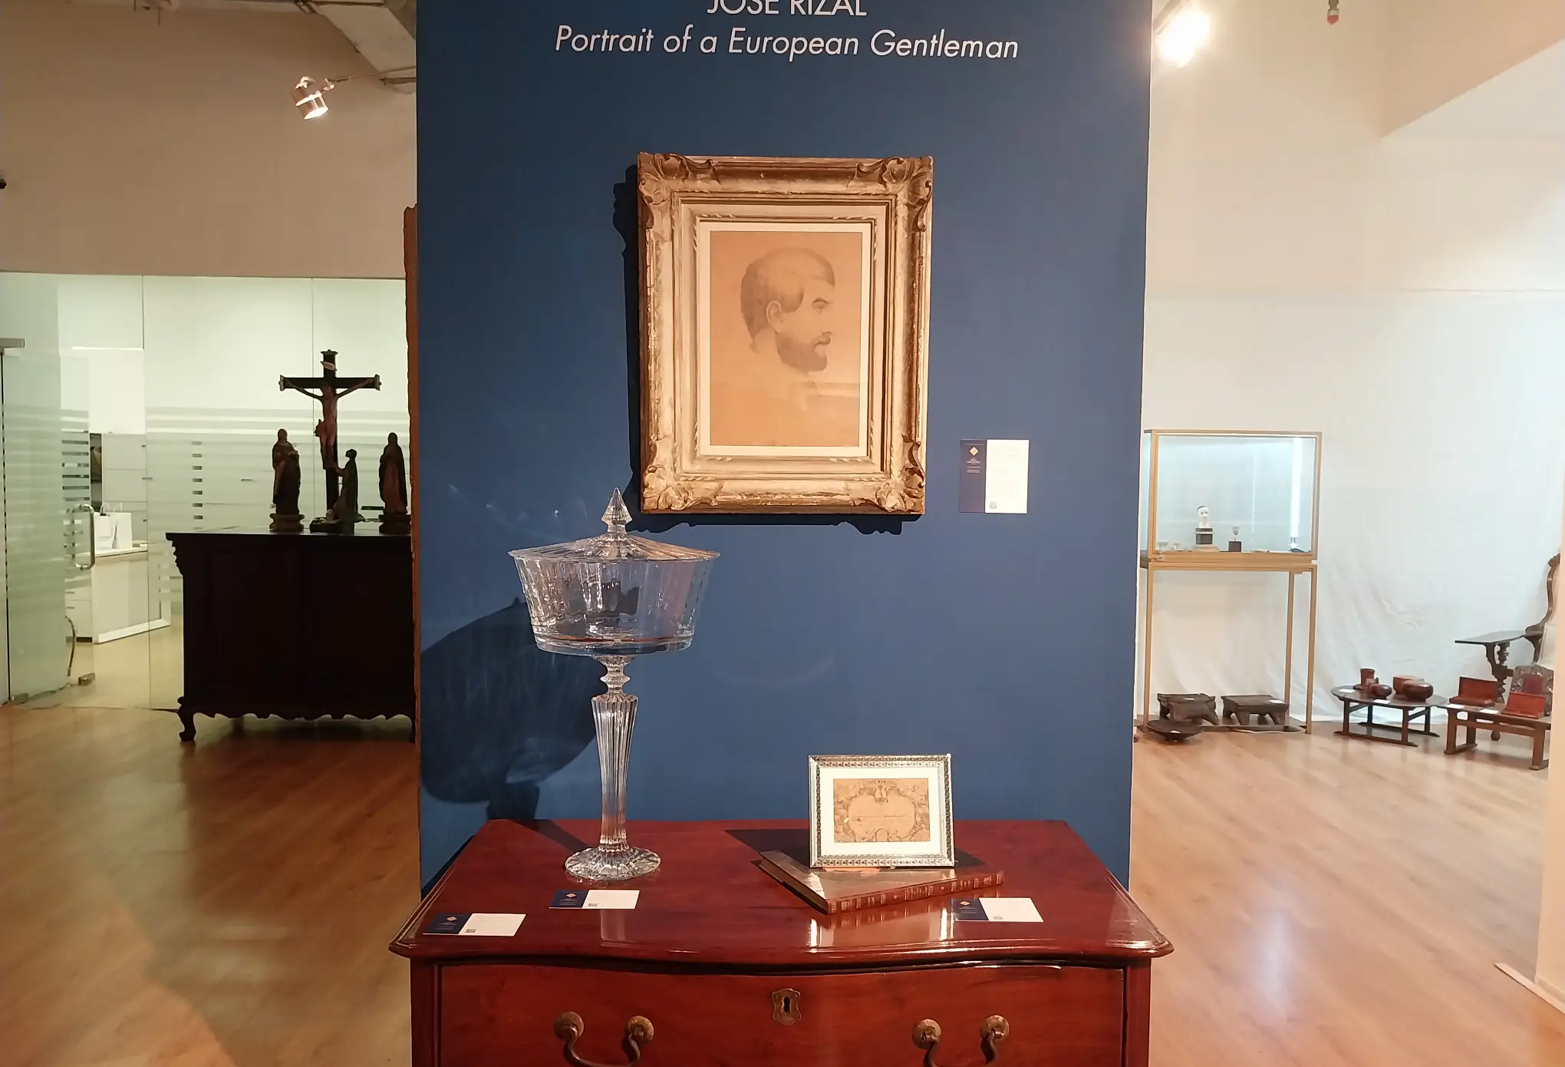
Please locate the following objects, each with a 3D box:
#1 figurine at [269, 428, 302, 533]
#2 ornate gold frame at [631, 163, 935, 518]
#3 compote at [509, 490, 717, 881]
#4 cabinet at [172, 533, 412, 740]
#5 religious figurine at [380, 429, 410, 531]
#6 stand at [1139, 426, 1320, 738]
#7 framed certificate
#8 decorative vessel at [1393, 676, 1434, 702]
[{"bbox_3d":[-2.687,-0.288,6.364,0.186,0.555,0.165,0,3,-17],"label":"figurine"},{"bbox_3d":[0.003,-0.321,1.945,0.471,0.571,0.070,1,8,-3],"label":"ornate gold frame"},{"bbox_3d":[-0.253,0.219,1.772,0.317,0.572,0.317,0,3,-8],"label":"compote"},{"bbox_3d":[-2.494,0.531,6.353,1.408,1.075,0.620,1,3,-1],"label":"cabinet"},{"bbox_3d":[-2.101,-0.274,6.365,0.182,0.543,0.165,1,3,0],"label":"religious figurine"},{"bbox_3d":[2.532,0.266,6.758,0.958,1.692,0.370,1,3,0],"label":"stand"},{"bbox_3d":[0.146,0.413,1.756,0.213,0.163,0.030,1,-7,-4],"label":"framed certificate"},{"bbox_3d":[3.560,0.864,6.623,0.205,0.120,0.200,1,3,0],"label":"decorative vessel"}]

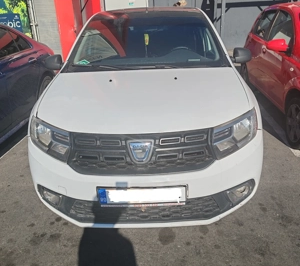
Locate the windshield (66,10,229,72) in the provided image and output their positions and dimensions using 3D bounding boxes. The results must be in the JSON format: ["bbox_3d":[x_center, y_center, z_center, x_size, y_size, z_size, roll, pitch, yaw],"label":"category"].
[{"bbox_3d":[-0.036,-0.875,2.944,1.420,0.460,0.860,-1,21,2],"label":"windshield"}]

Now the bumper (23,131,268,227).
[{"bbox_3d":[-0.038,0.279,2.116,1.700,0.560,0.520,-1,21,2],"label":"bumper"}]

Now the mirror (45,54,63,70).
[{"bbox_3d":[-0.928,-0.692,3.040,0.200,0.145,0.130,-1,21,2],"label":"mirror"}]

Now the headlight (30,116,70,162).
[{"bbox_3d":[-0.667,0.029,2.052,0.370,0.240,0.360,-1,21,2],"label":"headlight"}]

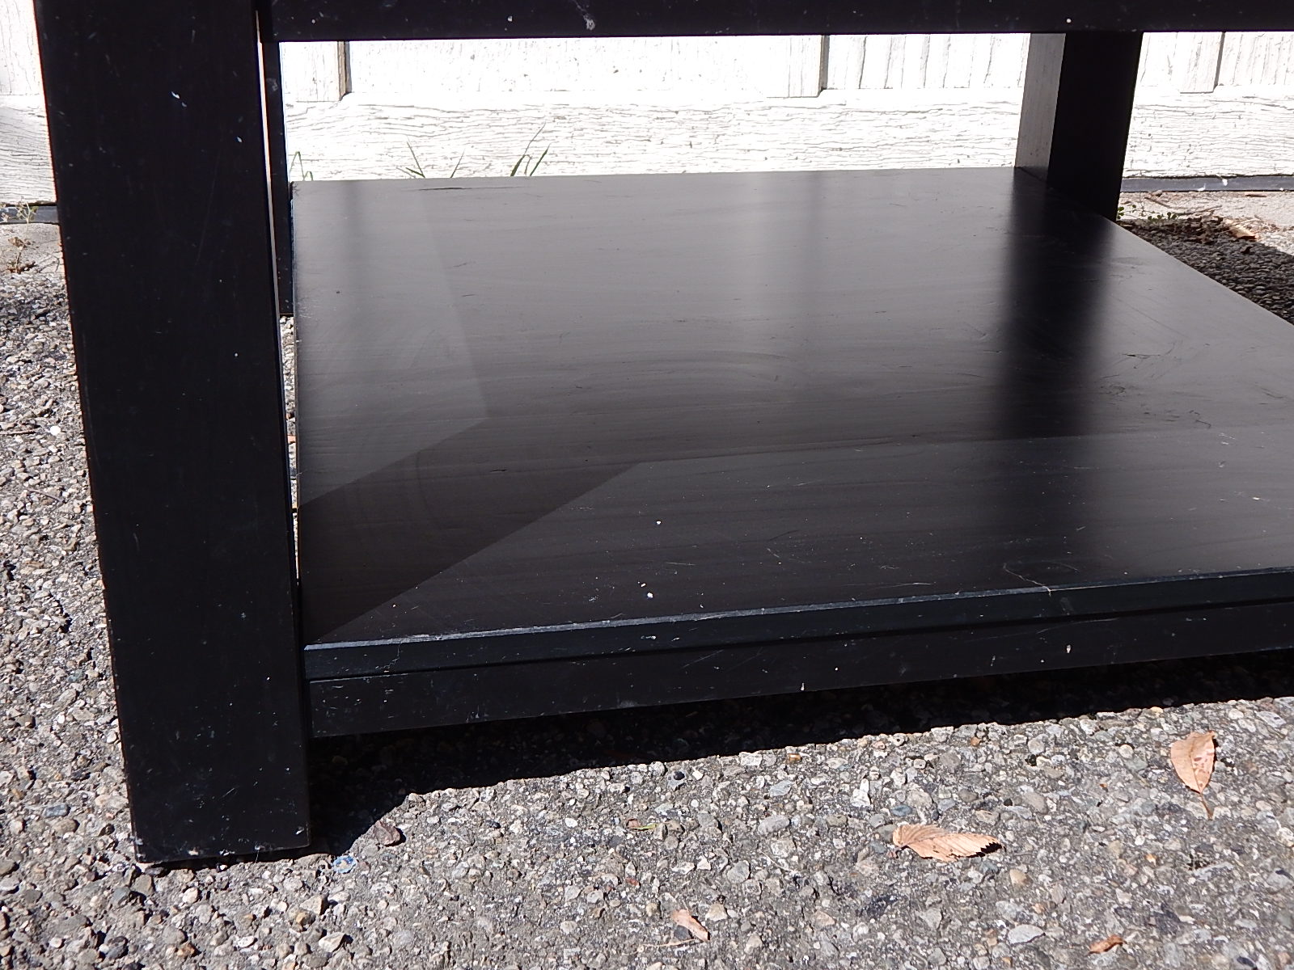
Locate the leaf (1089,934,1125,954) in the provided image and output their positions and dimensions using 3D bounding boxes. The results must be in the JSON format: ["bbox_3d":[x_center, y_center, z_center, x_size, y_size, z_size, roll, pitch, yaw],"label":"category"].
[{"bbox_3d":[0.208,0.208,0.727,0.018,0.006,0.008,-10,27,-25],"label":"leaf"}]

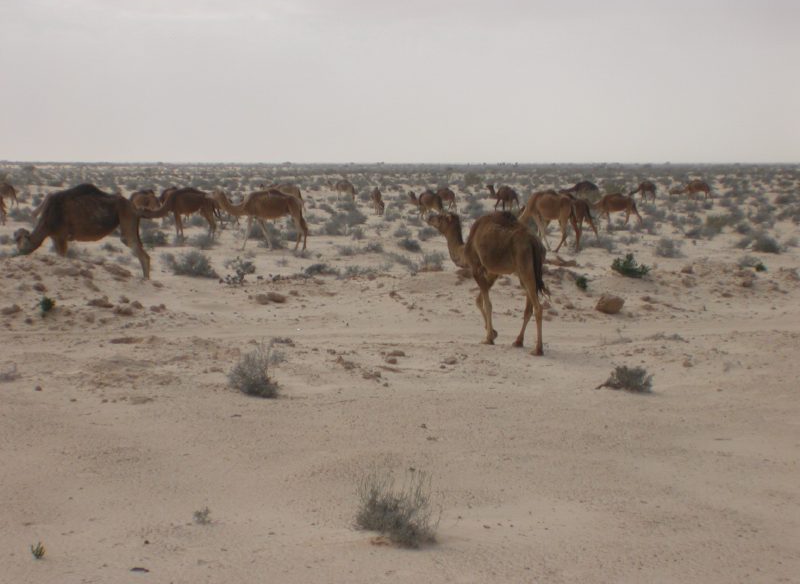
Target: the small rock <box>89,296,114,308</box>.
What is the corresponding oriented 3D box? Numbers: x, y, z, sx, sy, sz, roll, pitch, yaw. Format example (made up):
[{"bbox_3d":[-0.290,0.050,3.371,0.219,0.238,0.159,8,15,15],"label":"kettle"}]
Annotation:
[{"bbox_3d":[-5.221,0.184,57.000,0.450,0.200,0.330,0,2,0],"label":"small rock"}]

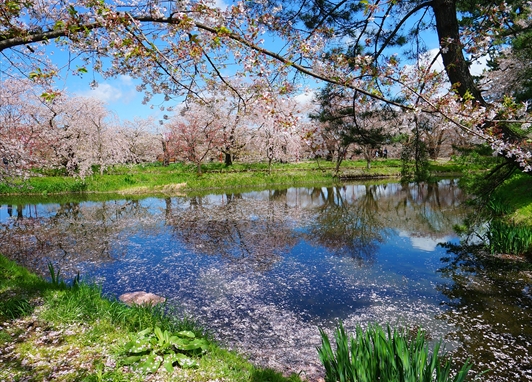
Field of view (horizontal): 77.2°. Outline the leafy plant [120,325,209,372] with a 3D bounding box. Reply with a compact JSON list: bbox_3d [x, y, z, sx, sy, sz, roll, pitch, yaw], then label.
[{"bbox_3d":[-0.760,1.125,2.434,0.600,0.180,0.500,0,7,0],"label":"leafy plant"}]

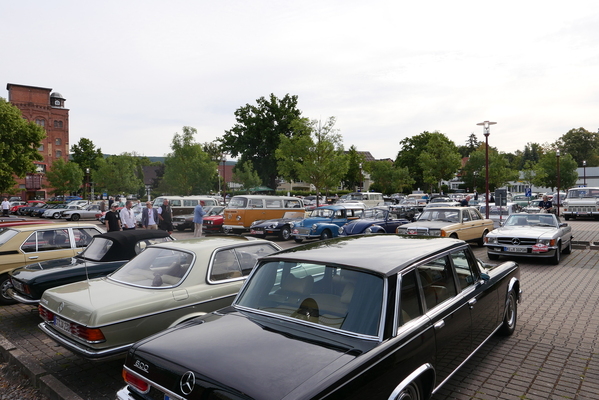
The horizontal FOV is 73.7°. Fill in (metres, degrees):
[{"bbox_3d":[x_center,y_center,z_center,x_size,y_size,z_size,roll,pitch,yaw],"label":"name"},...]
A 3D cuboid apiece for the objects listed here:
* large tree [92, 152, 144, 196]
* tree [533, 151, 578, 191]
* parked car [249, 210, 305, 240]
[{"bbox_3d":[-19.068,-1.567,41.962,5.100,6.600,5.100,-1,1,0],"label":"large tree"},{"bbox_3d":[32.574,-2.541,50.959,5.000,7.100,5.000,-1,1,0],"label":"tree"},{"bbox_3d":[-0.263,1.146,19.081,1.680,1.210,4.550,0,0,41],"label":"parked car"}]

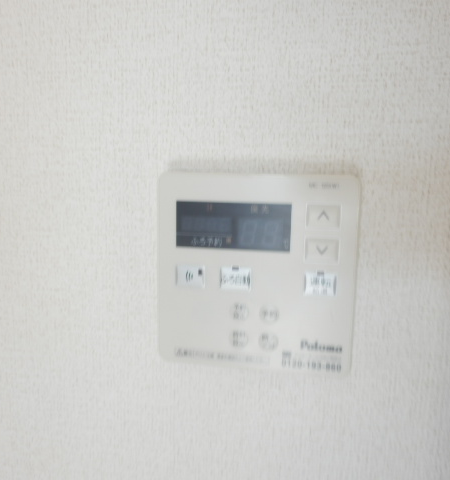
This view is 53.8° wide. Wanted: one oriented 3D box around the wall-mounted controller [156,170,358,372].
[{"bbox_3d":[0.019,0.019,0.278,0.120,0.120,0.019,2,8,8],"label":"wall-mounted controller"}]

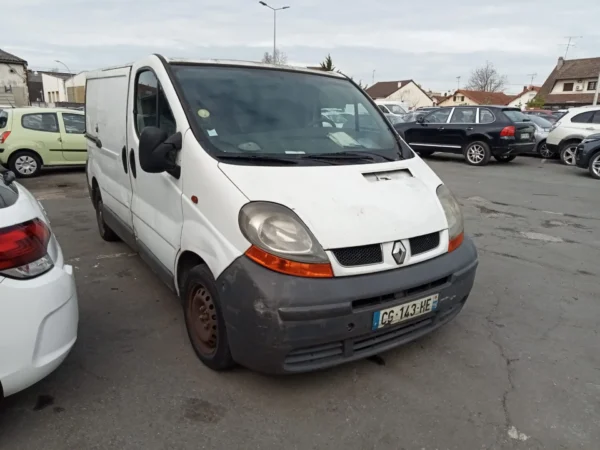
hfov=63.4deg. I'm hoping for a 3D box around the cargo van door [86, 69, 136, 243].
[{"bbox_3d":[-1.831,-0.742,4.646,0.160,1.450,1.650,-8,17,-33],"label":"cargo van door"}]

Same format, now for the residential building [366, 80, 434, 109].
[{"bbox_3d":[12.821,-17.085,66.993,7.142,5.214,8.970,-3,15,-19],"label":"residential building"}]

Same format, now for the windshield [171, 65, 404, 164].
[{"bbox_3d":[0.015,-0.785,3.459,1.600,0.180,1.124,-8,53,-33],"label":"windshield"}]

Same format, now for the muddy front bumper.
[{"bbox_3d":[0.463,0.402,3.016,1.860,0.620,0.600,-8,17,-33],"label":"muddy front bumper"}]

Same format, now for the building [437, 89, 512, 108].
[{"bbox_3d":[34.318,-22.779,92.695,13.224,5.197,9.257,-7,16,-33],"label":"building"}]

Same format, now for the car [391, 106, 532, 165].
[{"bbox_3d":[5.003,-2.961,15.745,1.930,1.700,4.780,-10,18,-39],"label":"car"}]

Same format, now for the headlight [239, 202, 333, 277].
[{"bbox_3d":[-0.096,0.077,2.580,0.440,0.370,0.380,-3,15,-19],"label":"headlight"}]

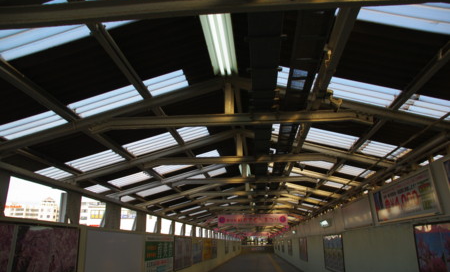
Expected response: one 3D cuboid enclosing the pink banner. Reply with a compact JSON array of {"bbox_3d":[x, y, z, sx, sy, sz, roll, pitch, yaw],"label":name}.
[{"bbox_3d":[1.170,3.538,14.148,2.880,0.480,0.040,-2,-18,5],"label":"pink banner"}]

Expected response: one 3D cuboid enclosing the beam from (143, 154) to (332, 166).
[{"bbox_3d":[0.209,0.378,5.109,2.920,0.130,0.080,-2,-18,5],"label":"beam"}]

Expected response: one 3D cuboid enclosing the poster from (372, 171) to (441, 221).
[{"bbox_3d":[3.164,1.191,6.131,0.050,0.676,2.544,-2,-18,5],"label":"poster"}]

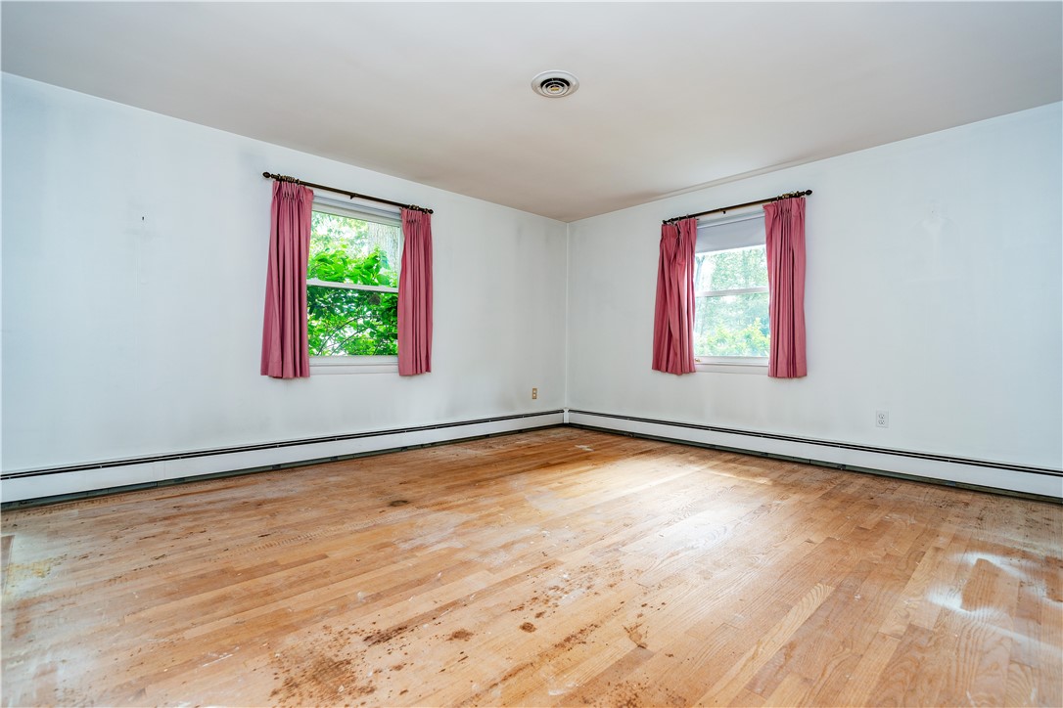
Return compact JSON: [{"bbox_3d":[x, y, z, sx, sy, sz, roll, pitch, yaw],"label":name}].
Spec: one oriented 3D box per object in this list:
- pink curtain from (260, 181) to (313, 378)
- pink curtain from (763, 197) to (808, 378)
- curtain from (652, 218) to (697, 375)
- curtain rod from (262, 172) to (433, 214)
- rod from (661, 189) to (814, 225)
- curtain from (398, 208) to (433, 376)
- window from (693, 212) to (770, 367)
[{"bbox_3d":[-1.744,-0.526,3.411,0.328,1.384,0.119,0,1,-42],"label":"pink curtain"},{"bbox_3d":[1.998,-0.513,3.718,0.119,1.384,0.319,0,1,-44],"label":"pink curtain"},{"bbox_3d":[1.341,-0.522,4.391,0.119,1.379,0.408,0,1,-44],"label":"curtain"},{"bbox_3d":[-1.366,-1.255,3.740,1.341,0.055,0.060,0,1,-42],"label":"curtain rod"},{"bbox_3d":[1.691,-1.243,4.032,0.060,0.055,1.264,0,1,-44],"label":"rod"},{"bbox_3d":[-0.995,-0.526,4.086,0.304,1.394,0.119,0,1,-42],"label":"curtain"},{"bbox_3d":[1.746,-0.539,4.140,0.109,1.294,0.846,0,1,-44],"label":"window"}]

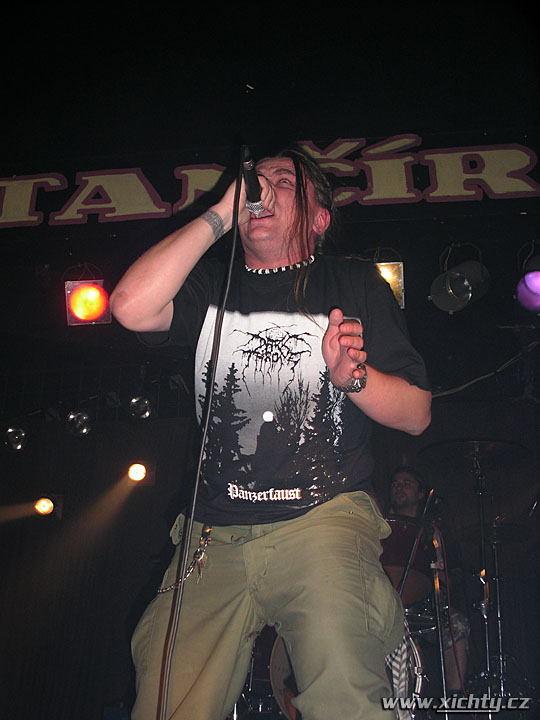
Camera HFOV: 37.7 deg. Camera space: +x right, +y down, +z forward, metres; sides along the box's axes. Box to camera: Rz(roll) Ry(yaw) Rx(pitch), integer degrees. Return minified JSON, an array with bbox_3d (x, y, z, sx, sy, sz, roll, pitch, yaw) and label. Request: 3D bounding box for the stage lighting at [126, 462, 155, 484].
[{"bbox_3d":[-1.103,0.954,6.902,0.210,0.200,0.220,5,18,14],"label":"stage lighting"}]

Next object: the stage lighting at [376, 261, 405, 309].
[{"bbox_3d":[0.616,-0.439,4.280,0.235,0.235,0.280,3,20,8],"label":"stage lighting"}]

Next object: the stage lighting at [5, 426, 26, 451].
[{"bbox_3d":[-2.220,0.663,7.008,0.200,0.200,0.220,1,12,1],"label":"stage lighting"}]

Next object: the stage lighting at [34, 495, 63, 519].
[{"bbox_3d":[-1.885,1.254,6.894,0.210,0.200,0.220,10,13,29],"label":"stage lighting"}]

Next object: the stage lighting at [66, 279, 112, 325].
[{"bbox_3d":[-0.987,-0.343,4.384,0.240,0.240,0.280,0,16,-4],"label":"stage lighting"}]

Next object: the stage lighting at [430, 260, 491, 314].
[{"bbox_3d":[1.032,-0.403,4.267,0.225,0.225,0.300,11,22,32],"label":"stage lighting"}]

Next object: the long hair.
[{"bbox_3d":[0.071,-0.289,1.740,0.160,0.350,0.190,7,17,20],"label":"long hair"}]

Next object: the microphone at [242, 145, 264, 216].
[{"bbox_3d":[-0.035,-0.373,1.660,0.048,0.175,0.048,-5,26,3],"label":"microphone"}]

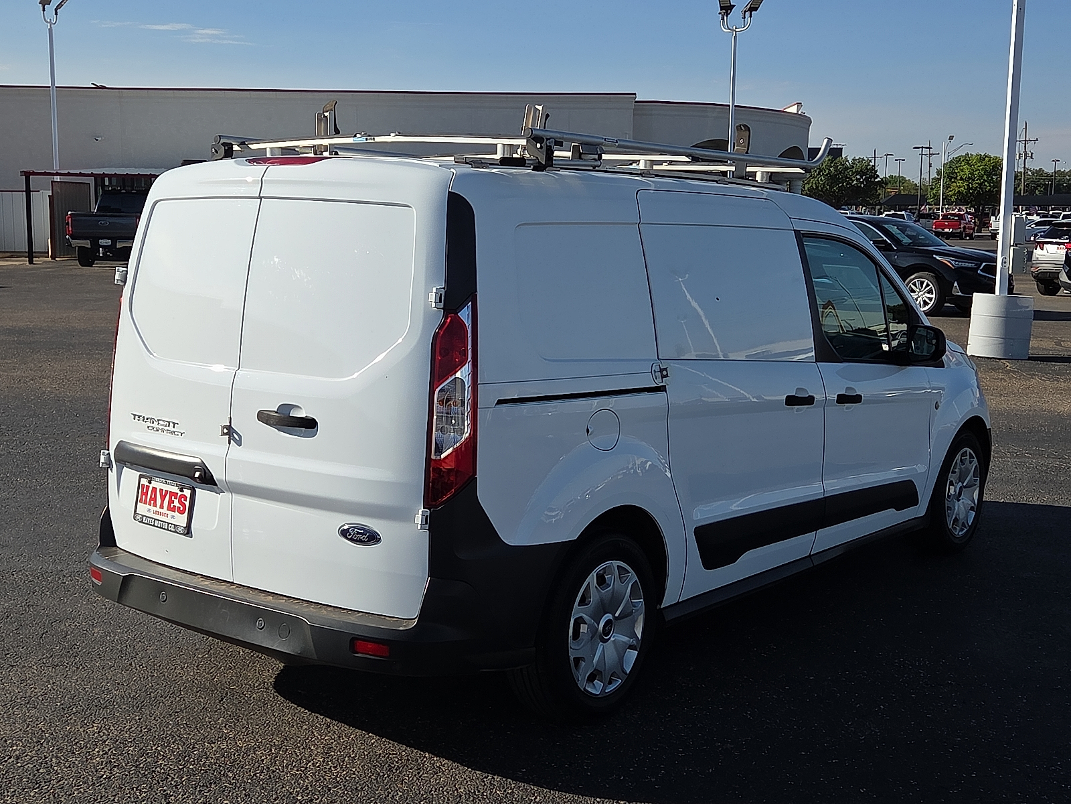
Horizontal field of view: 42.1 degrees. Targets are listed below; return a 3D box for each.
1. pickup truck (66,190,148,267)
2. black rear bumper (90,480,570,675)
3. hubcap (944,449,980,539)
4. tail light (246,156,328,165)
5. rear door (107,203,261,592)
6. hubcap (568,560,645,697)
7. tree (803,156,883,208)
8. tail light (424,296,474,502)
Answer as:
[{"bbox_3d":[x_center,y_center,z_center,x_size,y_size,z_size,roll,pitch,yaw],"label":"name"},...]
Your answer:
[{"bbox_3d":[-11.620,-5.030,40.700,2.050,2.030,6.100,1,8,2],"label":"pickup truck"},{"bbox_3d":[-0.784,0.420,4.528,1.800,0.610,0.630,6,9,37],"label":"black rear bumper"},{"bbox_3d":[2.078,0.442,6.772,0.070,0.430,0.430,6,8,37],"label":"hubcap"},{"bbox_3d":[-0.770,-0.751,4.381,0.370,0.045,0.070,6,9,37],"label":"tail light"},{"bbox_3d":[-1.179,-0.089,4.598,0.720,1.240,0.200,6,9,37],"label":"rear door"},{"bbox_3d":[0.222,0.724,4.467,0.070,0.437,0.437,6,9,37],"label":"hubcap"},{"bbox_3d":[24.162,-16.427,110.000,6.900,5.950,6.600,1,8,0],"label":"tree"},{"bbox_3d":[-0.220,-0.004,3.797,0.140,0.590,0.145,5,5,23],"label":"tail light"}]

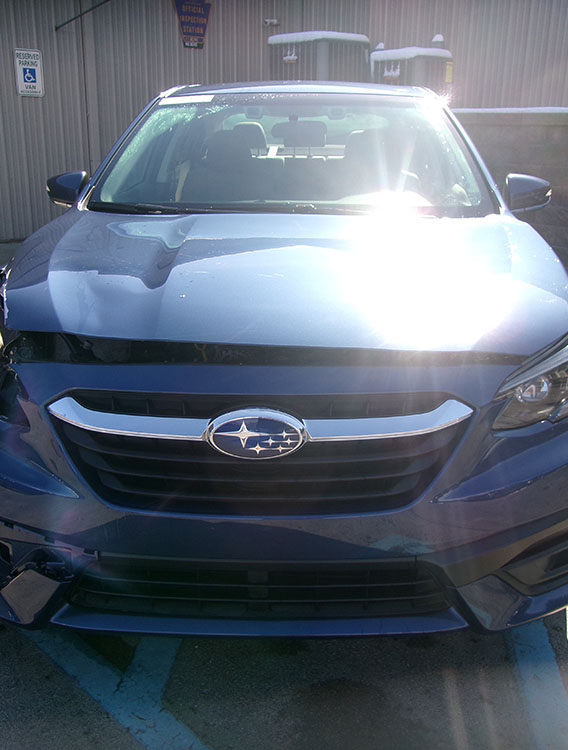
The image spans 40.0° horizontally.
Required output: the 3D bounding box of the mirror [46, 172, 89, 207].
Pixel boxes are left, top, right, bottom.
[{"bbox_3d":[-0.900,-0.777,3.277,0.200,0.162,0.140,1,18,3],"label":"mirror"}]

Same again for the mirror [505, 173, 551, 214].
[{"bbox_3d":[0.988,-0.740,3.182,0.200,0.162,0.140,1,18,3],"label":"mirror"}]

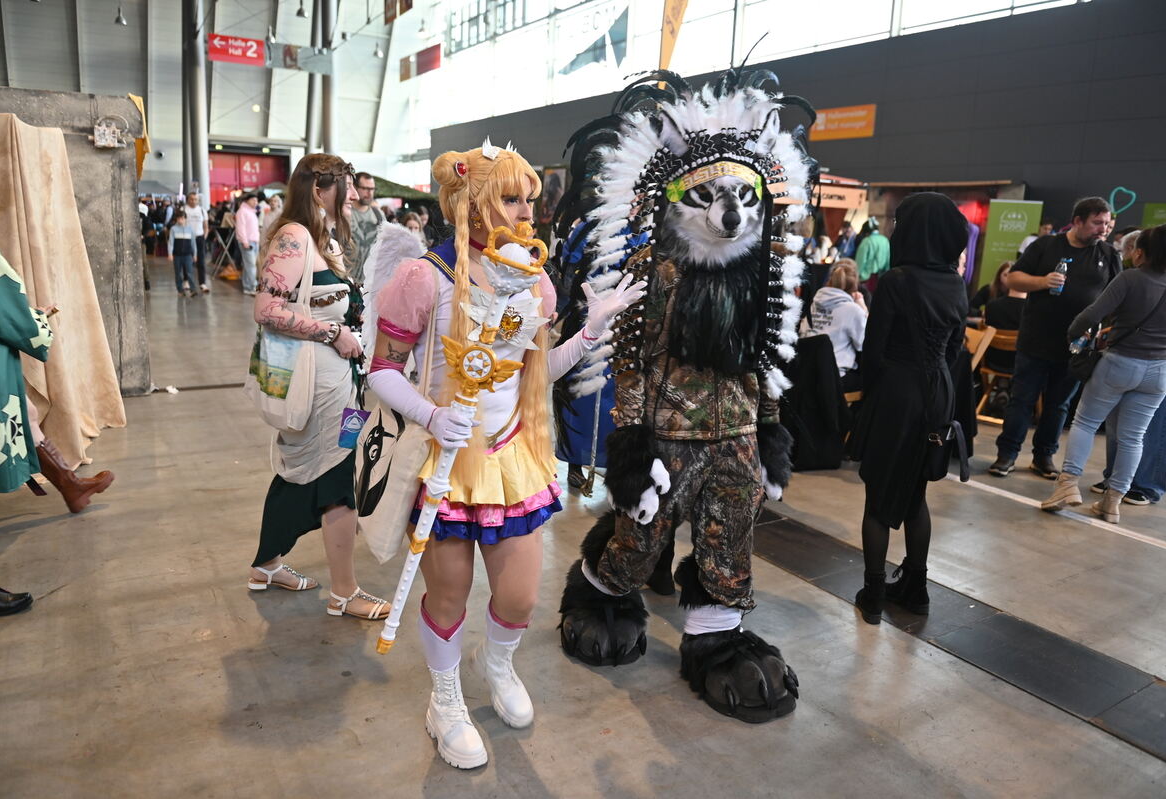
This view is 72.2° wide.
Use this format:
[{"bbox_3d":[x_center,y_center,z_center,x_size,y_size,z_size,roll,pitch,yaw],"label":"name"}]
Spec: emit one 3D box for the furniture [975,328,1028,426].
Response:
[{"bbox_3d":[3.617,-0.198,6.540,0.480,0.790,0.450,-9,17,-39],"label":"furniture"}]

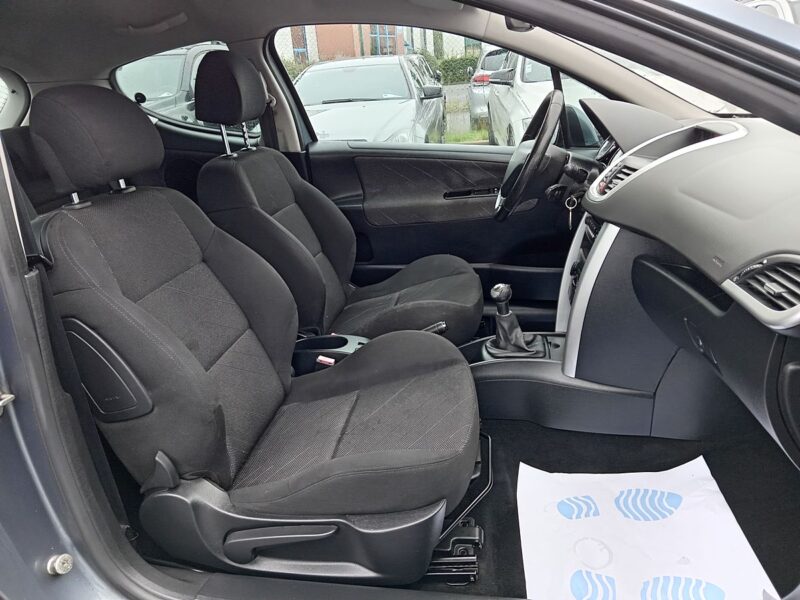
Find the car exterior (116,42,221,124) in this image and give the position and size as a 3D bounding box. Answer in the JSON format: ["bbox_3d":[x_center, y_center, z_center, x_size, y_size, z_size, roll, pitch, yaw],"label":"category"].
[{"bbox_3d":[-3.084,-2.269,7.472,1.830,1.780,4.500,-1,21,7],"label":"car exterior"}]

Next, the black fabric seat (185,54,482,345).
[{"bbox_3d":[-0.177,-0.267,1.825,0.880,1.020,0.540,-1,21,8],"label":"black fabric seat"}]

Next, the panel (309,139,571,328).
[{"bbox_3d":[0.224,-0.258,2.151,1.050,0.680,0.140,-1,21,8],"label":"panel"}]

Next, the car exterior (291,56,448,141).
[{"bbox_3d":[-0.501,-2.152,7.157,1.800,1.470,4.500,-1,21,7],"label":"car exterior"}]

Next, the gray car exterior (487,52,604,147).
[{"bbox_3d":[2.015,-2.174,6.650,1.800,1.570,4.300,-2,21,5],"label":"gray car exterior"}]

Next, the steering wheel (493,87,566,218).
[{"bbox_3d":[0.384,-0.413,1.690,0.110,0.380,0.380,20,22,0],"label":"steering wheel"}]

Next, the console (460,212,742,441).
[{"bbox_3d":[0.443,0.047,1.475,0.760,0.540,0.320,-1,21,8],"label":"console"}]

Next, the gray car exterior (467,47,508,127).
[{"bbox_3d":[2.498,-4.599,12.903,1.840,1.640,4.400,-1,21,8],"label":"gray car exterior"}]

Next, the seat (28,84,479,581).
[{"bbox_3d":[-0.266,0.029,1.183,0.880,0.950,0.540,-1,21,8],"label":"seat"}]

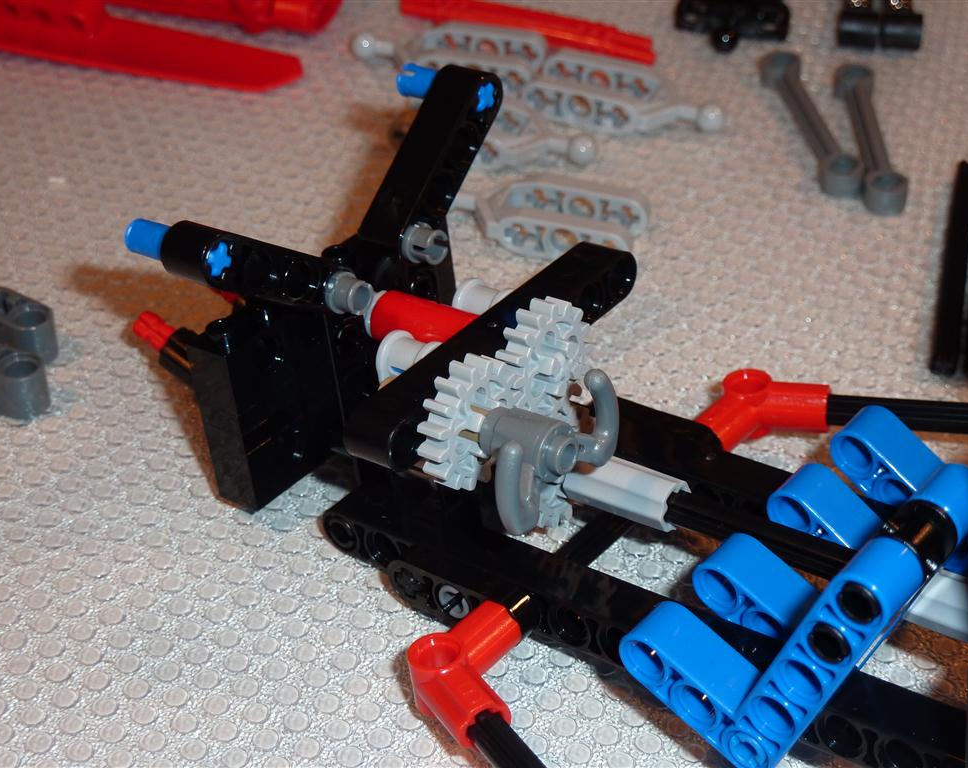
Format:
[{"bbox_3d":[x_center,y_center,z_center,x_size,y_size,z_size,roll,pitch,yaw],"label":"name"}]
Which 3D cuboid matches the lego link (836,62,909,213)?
[{"bbox_3d":[0.073,-0.047,0.356,0.008,0.005,0.048,0,39,-1],"label":"lego link"}]

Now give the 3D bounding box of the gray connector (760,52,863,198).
[{"bbox_3d":[0.063,-0.050,0.360,0.008,0.005,0.048,-5,39,-8],"label":"gray connector"}]

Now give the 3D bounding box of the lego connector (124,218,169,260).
[{"bbox_3d":[-0.040,-0.018,0.244,0.016,0.006,0.006,18,40,34],"label":"lego connector"}]

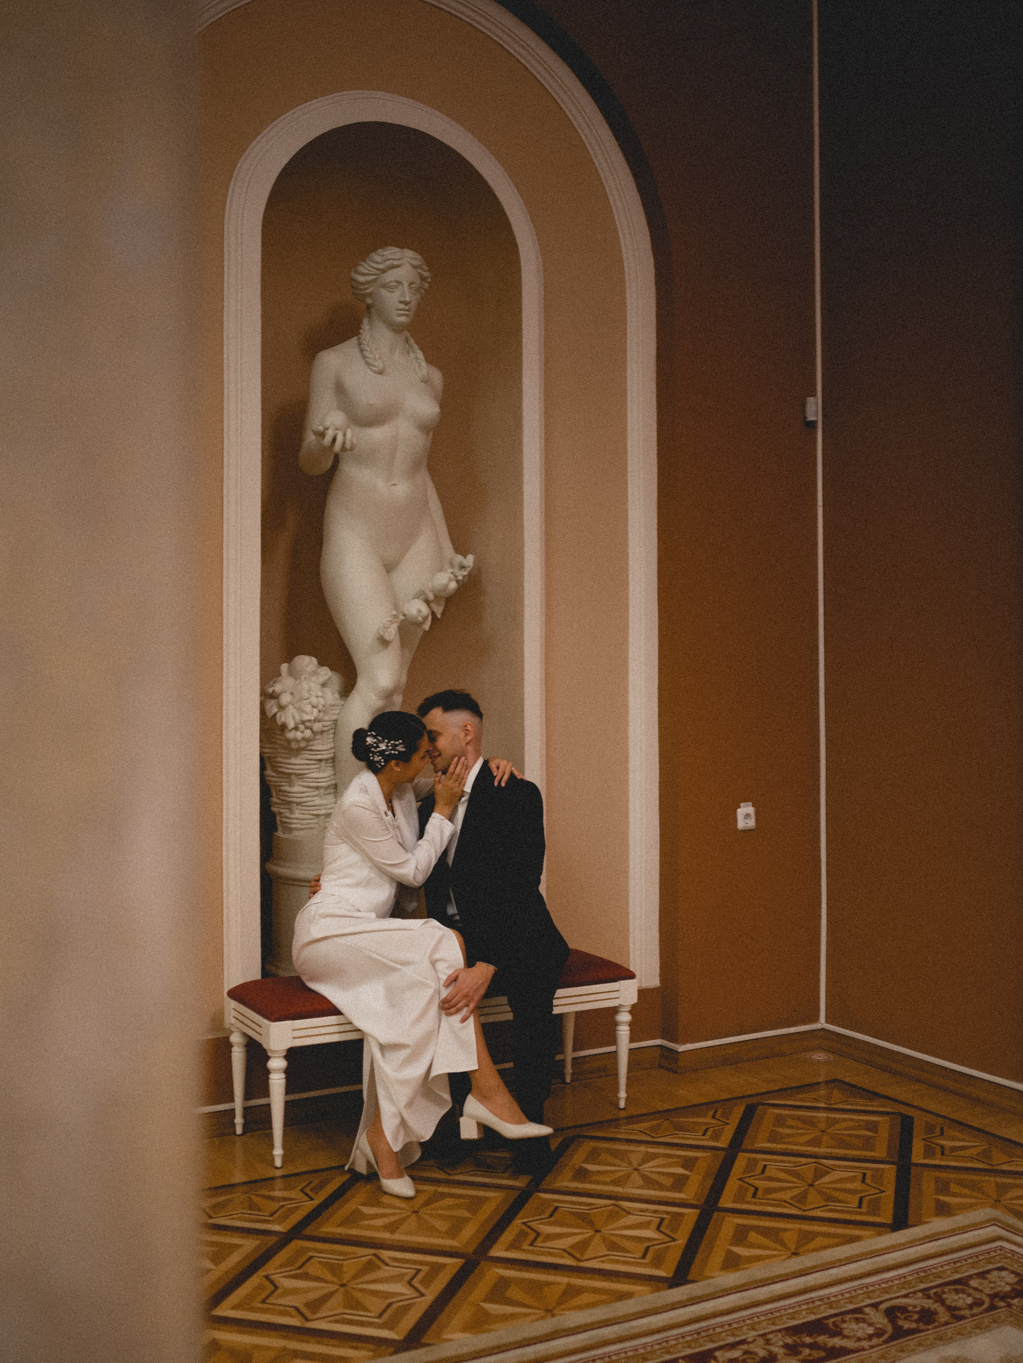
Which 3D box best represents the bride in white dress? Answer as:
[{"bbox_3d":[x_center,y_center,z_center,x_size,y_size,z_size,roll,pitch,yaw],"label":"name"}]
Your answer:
[{"bbox_3d":[-0.245,0.723,4.280,0.840,1.280,0.600,0,0,25],"label":"bride in white dress"}]

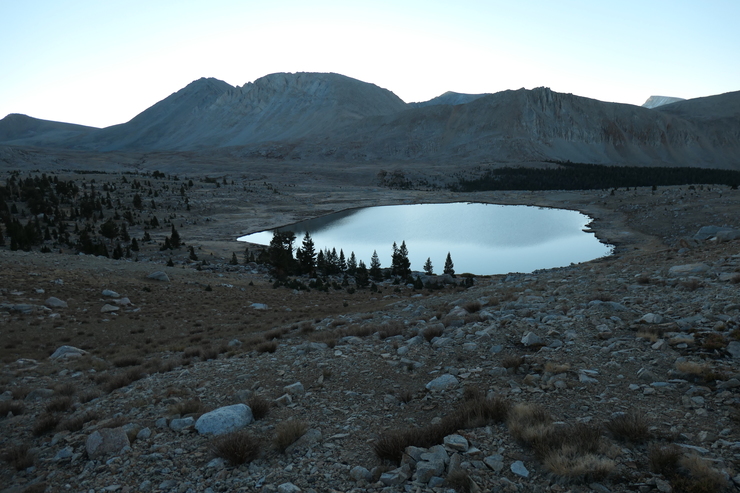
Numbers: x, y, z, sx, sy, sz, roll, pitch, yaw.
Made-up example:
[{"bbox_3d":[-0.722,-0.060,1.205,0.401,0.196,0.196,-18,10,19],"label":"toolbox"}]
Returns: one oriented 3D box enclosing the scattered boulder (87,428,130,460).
[{"bbox_3d":[-2.794,2.105,5.269,0.456,0.308,0.329,0,11,0],"label":"scattered boulder"}]

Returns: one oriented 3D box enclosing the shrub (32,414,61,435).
[{"bbox_3d":[-4.240,2.346,6.464,0.356,0.271,0.312,0,11,0],"label":"shrub"}]

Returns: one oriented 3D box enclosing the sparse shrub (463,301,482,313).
[{"bbox_3d":[2.494,1.460,12.000,0.480,0.280,0.420,0,11,0],"label":"sparse shrub"}]

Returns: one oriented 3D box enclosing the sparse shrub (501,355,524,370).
[{"bbox_3d":[1.705,1.388,5.900,0.290,0.180,0.270,3,11,17],"label":"sparse shrub"}]

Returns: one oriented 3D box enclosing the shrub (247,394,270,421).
[{"bbox_3d":[-1.090,1.567,4.800,0.260,0.250,0.260,-2,11,-14],"label":"shrub"}]

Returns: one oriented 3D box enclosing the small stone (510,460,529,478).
[{"bbox_3d":[1.061,1.583,3.500,0.130,0.070,0.140,0,11,0],"label":"small stone"}]

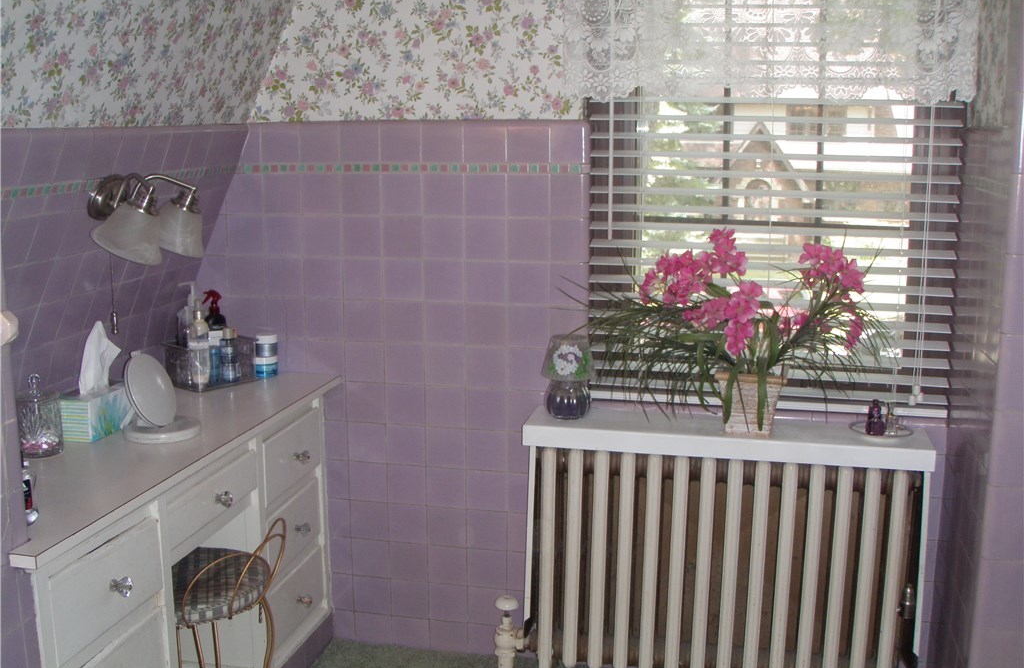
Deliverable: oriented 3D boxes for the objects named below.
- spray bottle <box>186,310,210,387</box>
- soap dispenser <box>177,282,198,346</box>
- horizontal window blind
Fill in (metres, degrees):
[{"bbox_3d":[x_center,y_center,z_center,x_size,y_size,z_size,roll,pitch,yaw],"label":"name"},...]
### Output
[{"bbox_3d":[-0.798,0.029,2.871,0.055,0.200,0.053,-3,11,-16],"label":"spray bottle"},{"bbox_3d":[-0.840,-0.009,2.937,0.066,0.251,0.058,-2,11,-11],"label":"soap dispenser"},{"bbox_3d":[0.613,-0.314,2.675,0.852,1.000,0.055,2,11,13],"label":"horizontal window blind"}]

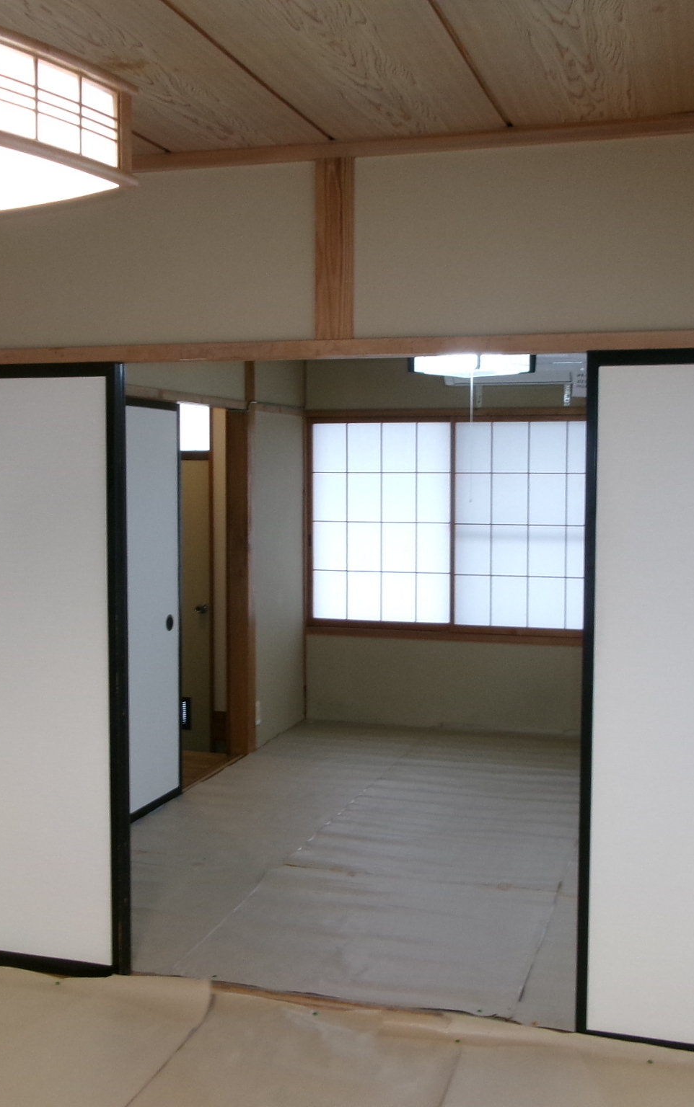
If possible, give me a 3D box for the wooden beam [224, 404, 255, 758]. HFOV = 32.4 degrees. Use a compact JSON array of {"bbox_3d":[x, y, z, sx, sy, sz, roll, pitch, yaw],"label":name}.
[{"bbox_3d":[-0.547,0.136,6.183,0.123,1.788,0.107,1,4,17],"label":"wooden beam"}]

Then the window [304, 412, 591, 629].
[{"bbox_3d":[0.561,-0.164,6.704,1.650,1.193,0.051,1,4,17],"label":"window"}]

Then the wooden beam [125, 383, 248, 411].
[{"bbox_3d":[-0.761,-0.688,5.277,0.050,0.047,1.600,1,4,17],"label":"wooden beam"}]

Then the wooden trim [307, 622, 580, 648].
[{"bbox_3d":[0.558,0.467,6.748,1.650,0.056,0.080,1,4,17],"label":"wooden trim"}]

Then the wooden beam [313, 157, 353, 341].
[{"bbox_3d":[-0.024,-0.787,3.112,0.105,0.462,0.060,1,4,17],"label":"wooden beam"}]

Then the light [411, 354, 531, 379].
[{"bbox_3d":[0.509,-0.800,4.871,0.380,0.140,0.380,-4,6,-45],"label":"light"}]

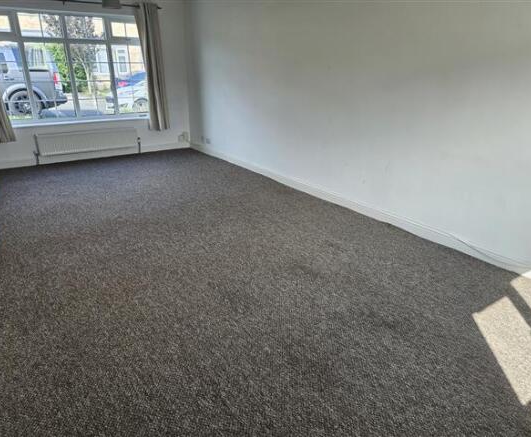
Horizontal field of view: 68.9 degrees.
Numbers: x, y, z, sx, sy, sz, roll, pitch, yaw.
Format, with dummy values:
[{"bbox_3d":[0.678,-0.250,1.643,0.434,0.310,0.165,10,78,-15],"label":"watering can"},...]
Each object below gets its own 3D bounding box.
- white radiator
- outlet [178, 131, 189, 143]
[{"bbox_3d":[-2.716,-1.196,6.047,1.474,0.305,0.100,-13,25,-32],"label":"white radiator"},{"bbox_3d":[-1.465,-1.451,6.914,0.163,0.145,0.045,-13,25,-32],"label":"outlet"}]

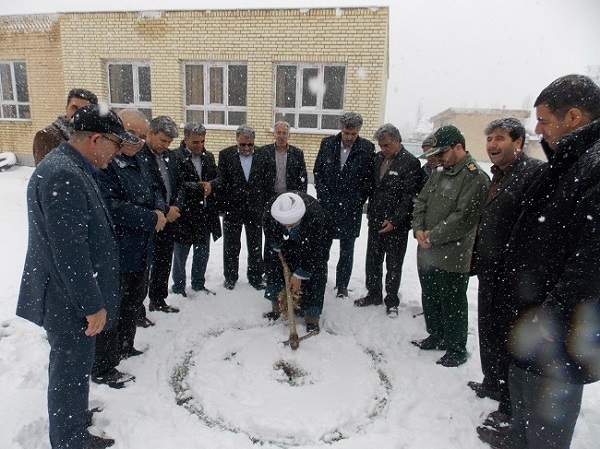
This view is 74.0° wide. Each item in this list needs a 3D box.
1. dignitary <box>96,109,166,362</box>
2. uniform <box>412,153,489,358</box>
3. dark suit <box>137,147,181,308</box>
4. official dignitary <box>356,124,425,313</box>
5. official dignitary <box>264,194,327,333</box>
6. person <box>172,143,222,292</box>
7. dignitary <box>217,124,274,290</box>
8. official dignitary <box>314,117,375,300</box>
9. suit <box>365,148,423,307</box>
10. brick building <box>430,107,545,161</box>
[{"bbox_3d":[-1.107,0.158,2.536,0.460,1.700,0.540,5,13,12],"label":"dignitary"},{"bbox_3d":[1.090,0.246,2.914,0.390,1.460,0.540,-5,15,-31],"label":"uniform"},{"bbox_3d":[-1.199,0.040,3.396,0.380,1.420,0.520,11,13,40],"label":"dark suit"},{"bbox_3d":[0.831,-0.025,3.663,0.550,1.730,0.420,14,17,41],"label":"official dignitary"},{"bbox_3d":[-0.028,0.291,3.297,0.560,1.170,0.780,4,10,7],"label":"official dignitary"},{"bbox_3d":[-1.063,-0.085,3.977,0.550,1.580,0.400,-2,11,-27],"label":"person"},{"bbox_3d":[-0.543,-0.165,4.197,0.580,1.710,0.380,2,10,-5],"label":"dignitary"},{"bbox_3d":[0.451,-0.158,3.964,0.580,1.820,0.390,6,13,14],"label":"official dignitary"},{"bbox_3d":[0.909,0.018,3.925,0.550,1.480,0.380,9,11,30],"label":"suit"},{"bbox_3d":[11.209,-5.366,24.825,4.500,3.080,6.400,4,10,6],"label":"brick building"}]

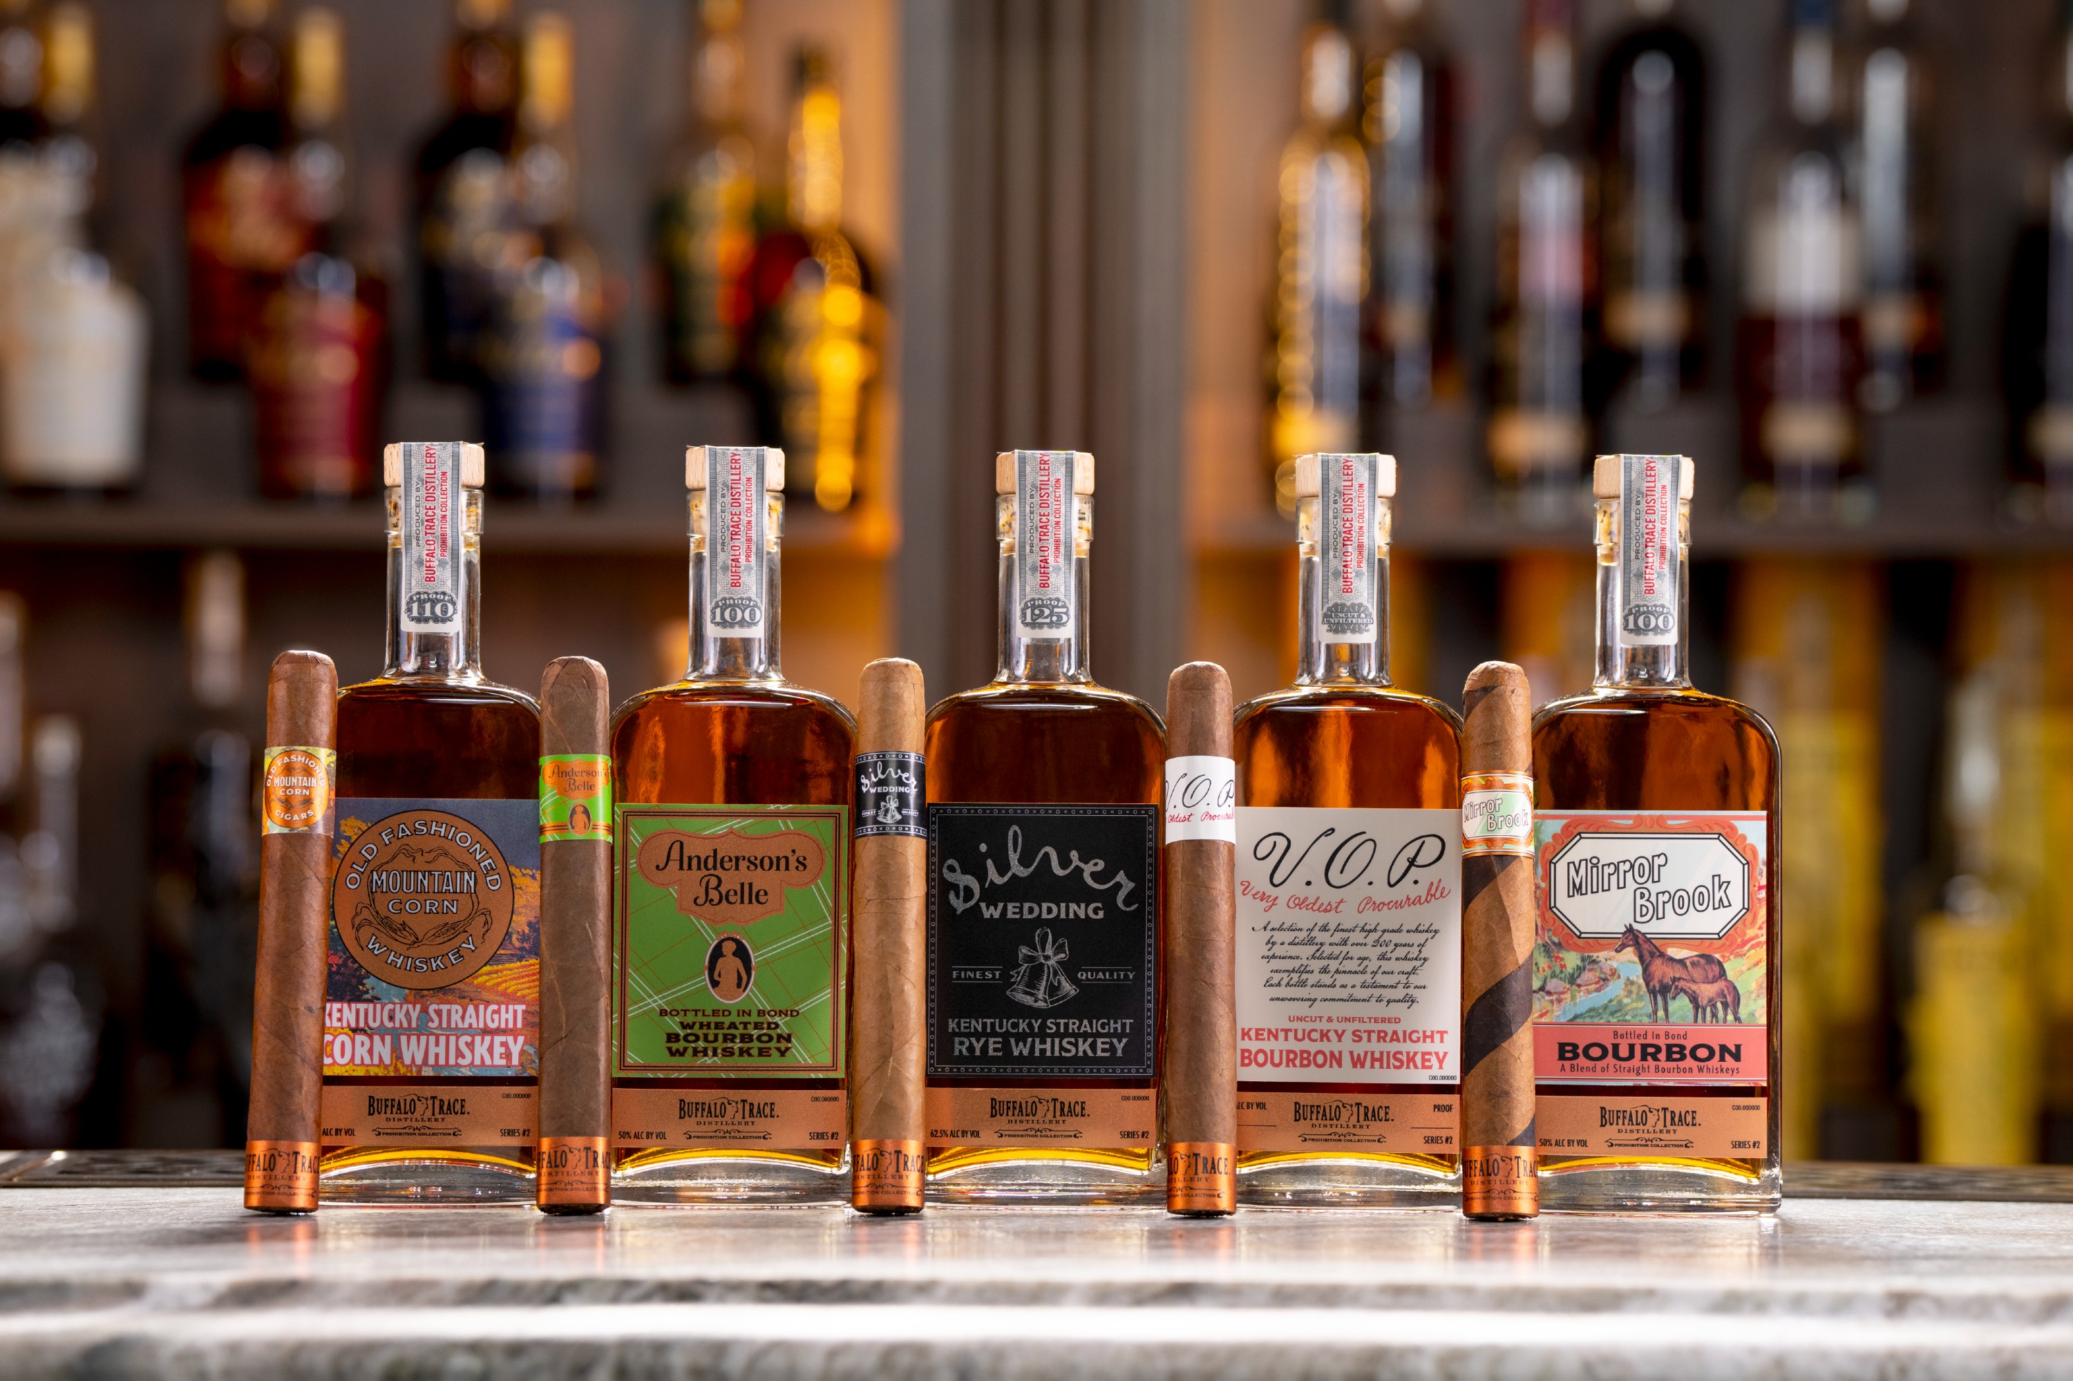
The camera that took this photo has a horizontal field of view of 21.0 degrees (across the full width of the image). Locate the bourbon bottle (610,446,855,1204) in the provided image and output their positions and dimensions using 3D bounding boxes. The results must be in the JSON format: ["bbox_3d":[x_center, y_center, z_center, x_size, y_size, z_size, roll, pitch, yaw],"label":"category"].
[{"bbox_3d":[-0.086,0.037,1.578,0.074,0.212,0.052,0,0,-2],"label":"bourbon bottle"}]

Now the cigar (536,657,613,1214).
[{"bbox_3d":[-0.128,0.067,1.542,0.020,0.153,0.020,0,-1,-2],"label":"cigar"}]

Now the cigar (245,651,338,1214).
[{"bbox_3d":[-0.205,0.066,1.539,0.020,0.155,0.020,2,-1,-2],"label":"cigar"}]

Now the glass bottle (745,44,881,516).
[{"bbox_3d":[-0.135,-0.256,3.470,0.083,0.286,0.083,0,0,-2],"label":"glass bottle"}]

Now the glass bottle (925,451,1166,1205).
[{"bbox_3d":[0.002,0.039,1.581,0.074,0.212,0.052,0,0,-2],"label":"glass bottle"}]

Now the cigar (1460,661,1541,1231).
[{"bbox_3d":[0.129,0.069,1.553,0.020,0.154,0.020,0,-1,-2],"label":"cigar"}]

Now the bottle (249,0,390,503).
[{"bbox_3d":[-0.445,-0.271,3.470,0.083,0.306,0.083,0,0,-2],"label":"bottle"}]

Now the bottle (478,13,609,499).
[{"bbox_3d":[-0.304,-0.269,3.470,0.082,0.304,0.082,0,0,-2],"label":"bottle"}]

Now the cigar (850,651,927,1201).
[{"bbox_3d":[-0.040,0.068,1.546,0.020,0.153,0.020,0,-1,-2],"label":"cigar"}]

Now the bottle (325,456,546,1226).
[{"bbox_3d":[-0.171,0.037,1.574,0.074,0.212,0.052,0,0,-2],"label":"bottle"}]

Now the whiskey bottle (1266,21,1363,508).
[{"bbox_3d":[0.177,-0.267,3.470,0.070,0.317,0.070,0,0,-2],"label":"whiskey bottle"}]

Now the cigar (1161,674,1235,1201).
[{"bbox_3d":[0.046,0.069,1.550,0.020,0.154,0.020,0,-1,-2],"label":"cigar"}]

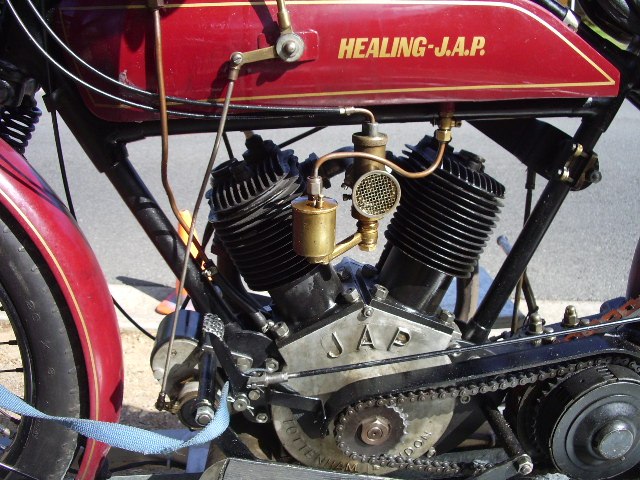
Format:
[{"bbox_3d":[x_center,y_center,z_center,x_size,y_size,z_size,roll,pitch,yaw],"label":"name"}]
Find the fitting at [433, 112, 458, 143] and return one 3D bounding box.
[{"bbox_3d":[0.140,-0.124,0.715,0.027,0.034,0.022,-3,21,-9],"label":"fitting"}]

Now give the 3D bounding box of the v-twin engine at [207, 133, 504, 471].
[{"bbox_3d":[0.047,0.090,0.822,0.360,0.455,0.220,-3,21,-9],"label":"v-twin engine"}]

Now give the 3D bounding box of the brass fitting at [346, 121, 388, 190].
[{"bbox_3d":[0.053,-0.094,0.717,0.041,0.070,0.041,-3,21,-9],"label":"brass fitting"}]

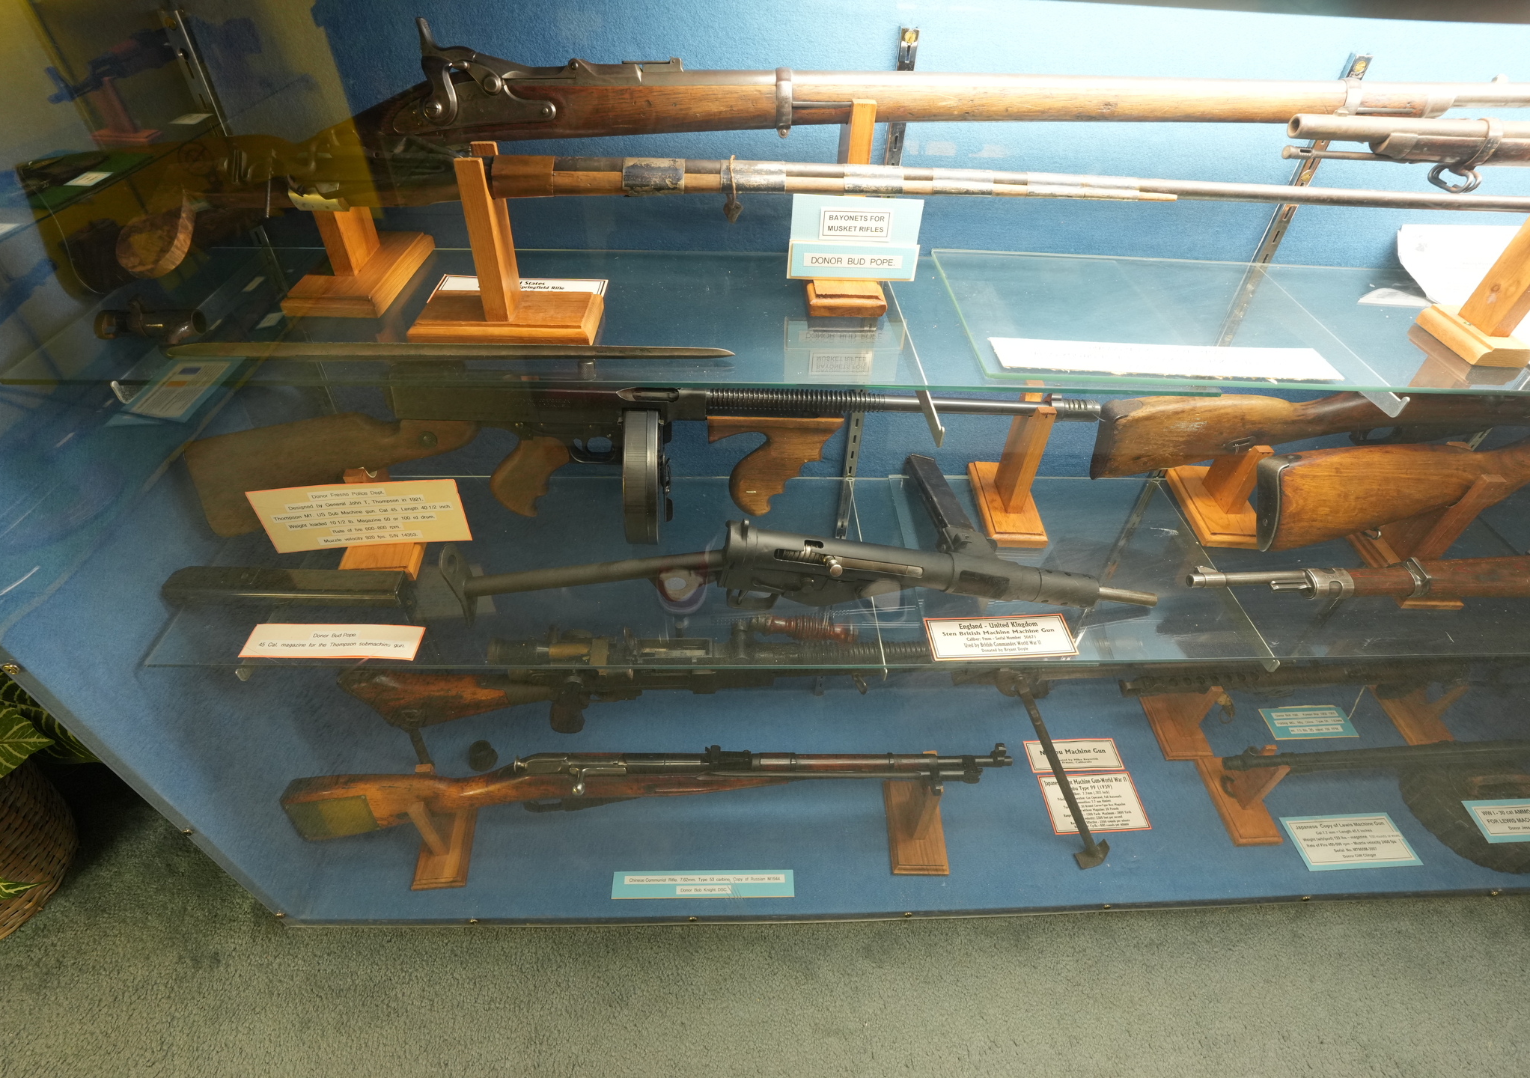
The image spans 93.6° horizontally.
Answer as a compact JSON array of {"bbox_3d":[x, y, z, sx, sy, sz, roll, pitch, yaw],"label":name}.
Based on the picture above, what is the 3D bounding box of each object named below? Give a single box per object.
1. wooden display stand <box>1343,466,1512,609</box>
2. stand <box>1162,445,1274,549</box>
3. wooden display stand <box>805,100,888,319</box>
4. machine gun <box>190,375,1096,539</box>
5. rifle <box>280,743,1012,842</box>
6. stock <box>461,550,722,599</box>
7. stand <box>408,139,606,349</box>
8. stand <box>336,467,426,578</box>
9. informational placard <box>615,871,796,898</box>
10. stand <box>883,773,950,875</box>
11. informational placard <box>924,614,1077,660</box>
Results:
[{"bbox_3d":[0.763,-0.027,0.817,0.070,0.156,0.147,2,43,0],"label":"wooden display stand"},{"bbox_3d":[0.567,-0.073,0.867,0.085,0.109,0.138,5,43,2],"label":"stand"},{"bbox_3d":[0.076,-0.312,0.652,0.071,0.164,0.147,0,43,-2],"label":"wooden display stand"},{"bbox_3d":[-0.098,-0.092,0.773,0.950,0.225,0.140,-1,43,-10],"label":"machine gun"},{"bbox_3d":[-0.157,0.361,1.012,1.020,0.200,0.072,1,36,-4],"label":"rifle"},{"bbox_3d":[-0.172,0.036,0.724,0.266,0.026,0.026,-6,43,1],"label":"stock"},{"bbox_3d":[-0.205,-0.224,0.547,0.141,0.129,0.068,0,43,-3],"label":"stand"},{"bbox_3d":[-0.410,-0.040,0.781,0.081,0.097,0.140,2,43,-2],"label":"stand"},{"bbox_3d":[-0.088,0.496,1.033,0.259,0.005,0.039,0,43,-2],"label":"informational placard"},{"bbox_3d":[0.237,0.395,1.083,0.083,0.172,0.150,0,43,-3],"label":"stand"},{"bbox_3d":[0.252,0.102,0.768,0.154,0.005,0.059,0,45,-2],"label":"informational placard"}]

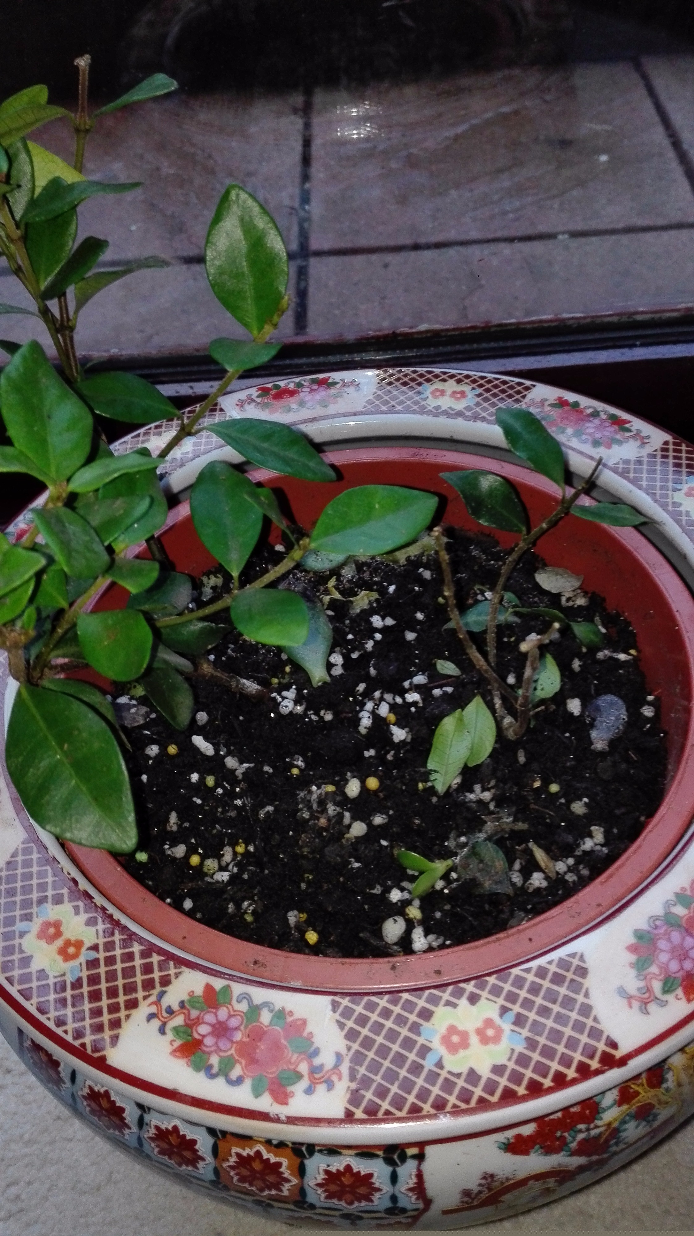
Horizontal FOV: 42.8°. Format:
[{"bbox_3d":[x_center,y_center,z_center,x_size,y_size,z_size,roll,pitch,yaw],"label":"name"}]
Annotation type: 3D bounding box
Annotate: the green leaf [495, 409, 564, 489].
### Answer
[{"bbox_3d":[0.076,-0.070,0.362,0.019,0.009,0.039,-37,83,-31],"label":"green leaf"}]

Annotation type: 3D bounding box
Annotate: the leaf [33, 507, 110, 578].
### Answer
[{"bbox_3d":[-0.076,-0.021,0.245,0.016,0.008,0.023,-37,86,-15],"label":"leaf"}]

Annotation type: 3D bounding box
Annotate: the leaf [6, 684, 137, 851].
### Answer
[{"bbox_3d":[-0.081,0.043,0.260,0.031,0.009,0.063,-33,69,-21],"label":"leaf"}]

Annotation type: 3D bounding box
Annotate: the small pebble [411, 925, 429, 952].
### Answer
[{"bbox_3d":[0.023,0.099,0.274,0.006,0.005,0.008,-7,48,0],"label":"small pebble"}]

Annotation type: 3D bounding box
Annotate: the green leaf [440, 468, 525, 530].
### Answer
[{"bbox_3d":[0.045,-0.039,0.292,0.034,0.007,0.017,34,93,8],"label":"green leaf"}]

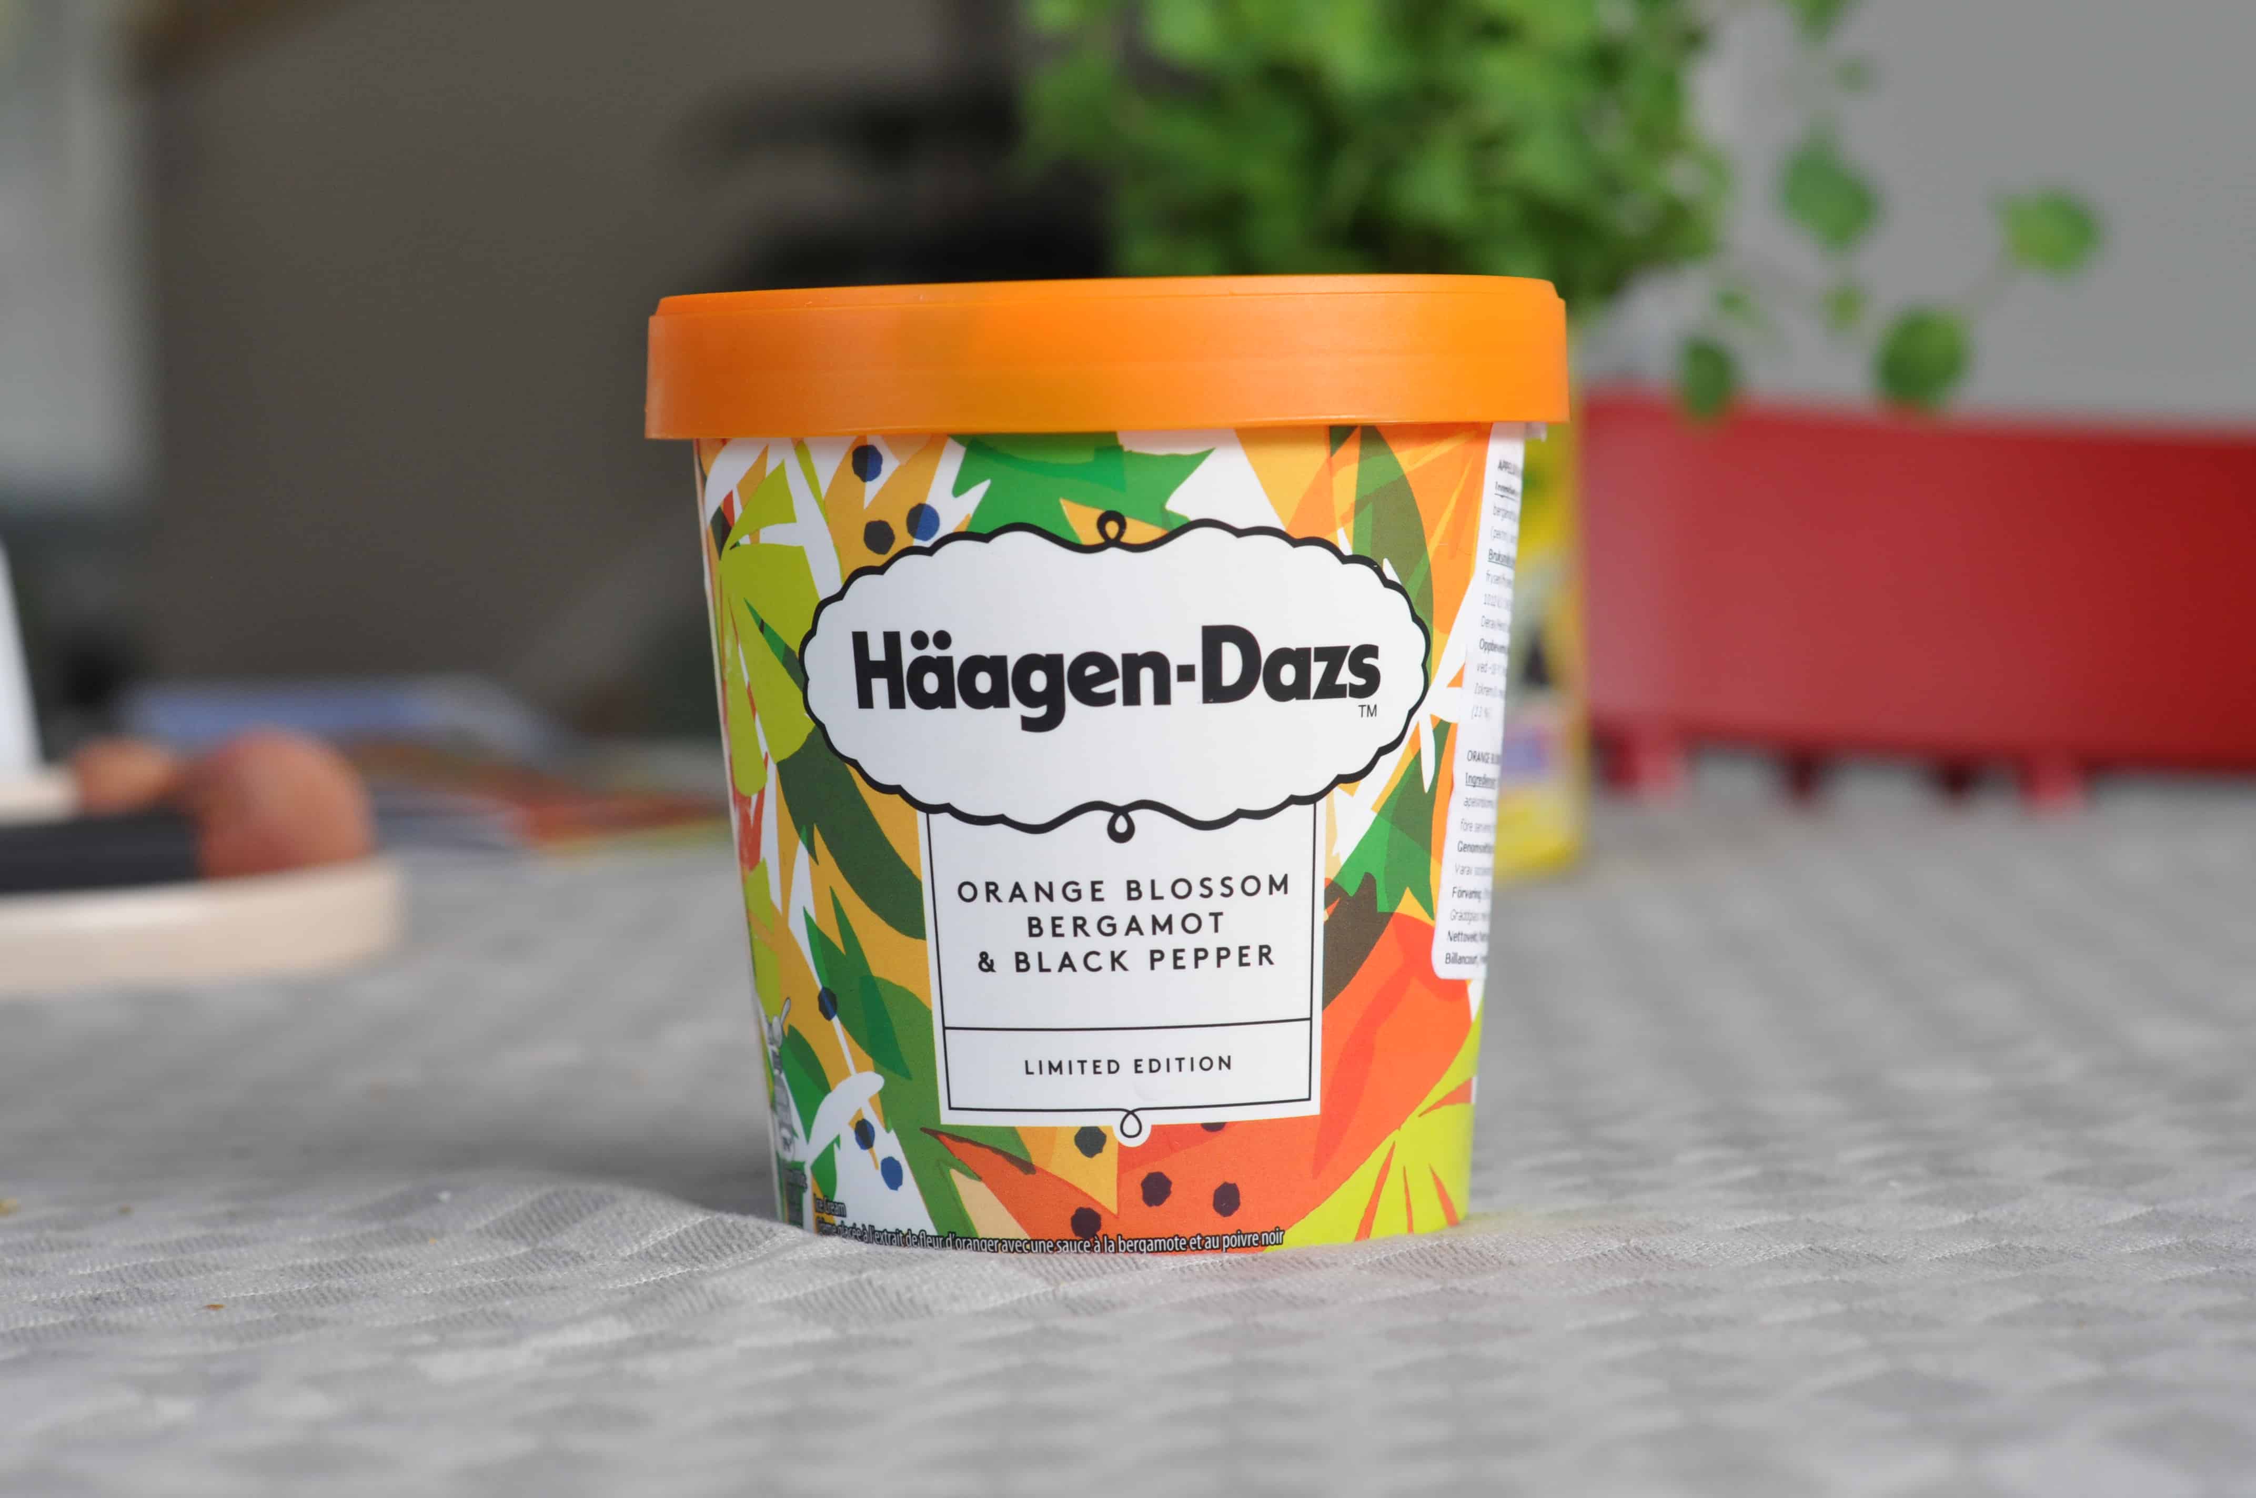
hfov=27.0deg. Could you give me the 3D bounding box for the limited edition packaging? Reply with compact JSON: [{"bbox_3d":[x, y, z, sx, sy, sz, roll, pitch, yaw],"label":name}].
[{"bbox_3d":[-0.001,0.000,0.502,0.098,0.097,0.098,-1,4,-2],"label":"limited edition packaging"}]

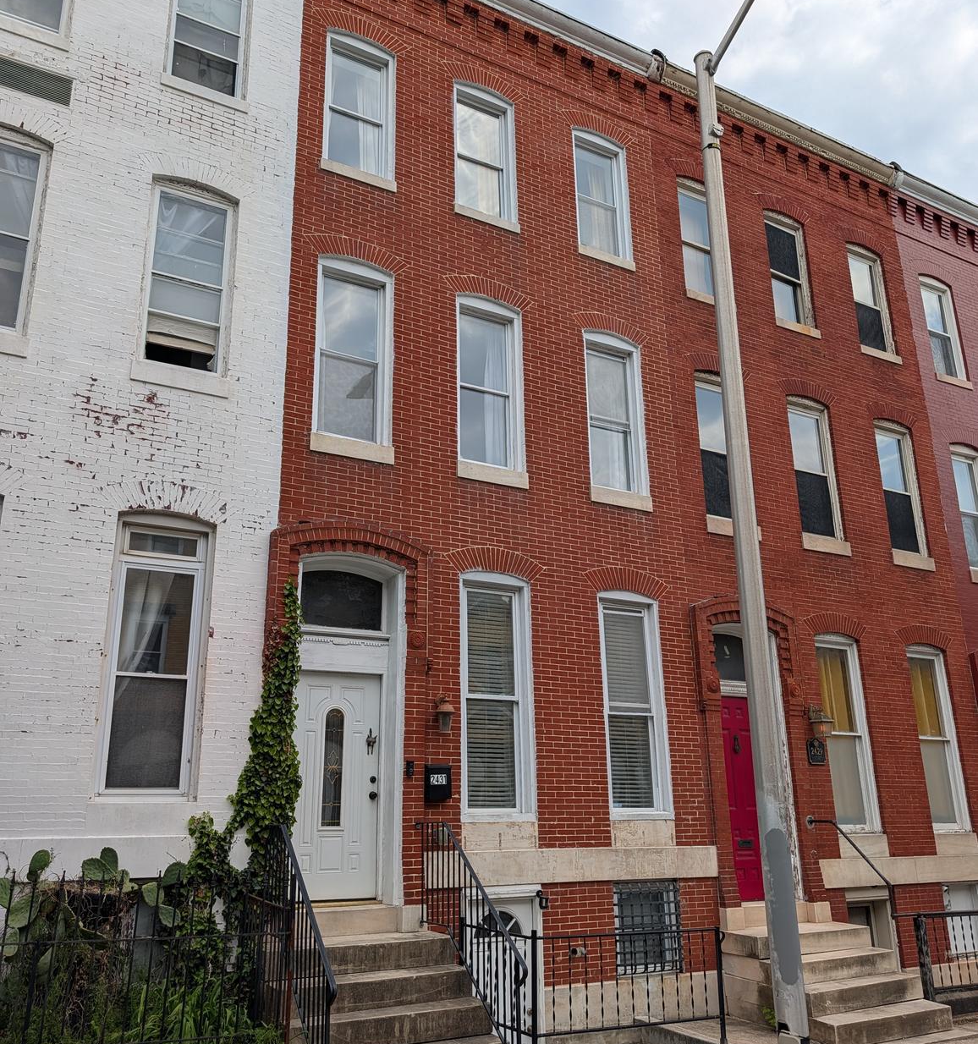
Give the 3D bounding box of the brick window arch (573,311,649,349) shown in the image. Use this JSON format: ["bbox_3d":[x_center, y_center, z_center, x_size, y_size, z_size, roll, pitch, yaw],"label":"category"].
[{"bbox_3d":[1.495,-2.402,11.234,1.177,0.322,0.120,9,-21,-27],"label":"brick window arch"}]

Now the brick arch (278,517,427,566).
[{"bbox_3d":[-1.322,0.193,8.718,1.580,0.380,0.180,9,-21,-27],"label":"brick arch"}]

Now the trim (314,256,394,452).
[{"bbox_3d":[-1.423,-1.804,9.410,0.851,2.123,0.130,9,-21,-27],"label":"trim"}]

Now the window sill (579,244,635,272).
[{"bbox_3d":[1.448,-3.299,11.356,0.864,0.133,0.190,9,-20,-27],"label":"window sill"}]

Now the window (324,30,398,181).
[{"bbox_3d":[-1.458,-4.637,10.066,0.832,1.836,0.150,9,-21,-27],"label":"window"}]

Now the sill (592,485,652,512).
[{"bbox_3d":[1.453,-0.239,10.196,0.836,0.192,0.160,9,-21,-27],"label":"sill"}]

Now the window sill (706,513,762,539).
[{"bbox_3d":[2.990,0.115,11.216,0.859,0.202,0.170,9,-21,-27],"label":"window sill"}]

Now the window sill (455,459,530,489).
[{"bbox_3d":[0.023,-0.476,9.615,0.852,0.173,0.190,9,-20,-27],"label":"window sill"}]

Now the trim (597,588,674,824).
[{"bbox_3d":[1.504,1.900,9.517,0.812,2.360,0.150,9,-21,-27],"label":"trim"}]

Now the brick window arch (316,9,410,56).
[{"bbox_3d":[-1.502,-5.695,10.503,1.177,0.338,0.130,9,-20,-27],"label":"brick window arch"}]

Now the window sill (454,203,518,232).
[{"bbox_3d":[-0.042,-3.474,10.445,0.844,0.130,0.160,9,-21,-27],"label":"window sill"}]

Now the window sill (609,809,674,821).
[{"bbox_3d":[1.591,3.087,9.474,0.814,0.088,0.140,9,-21,-27],"label":"window sill"}]

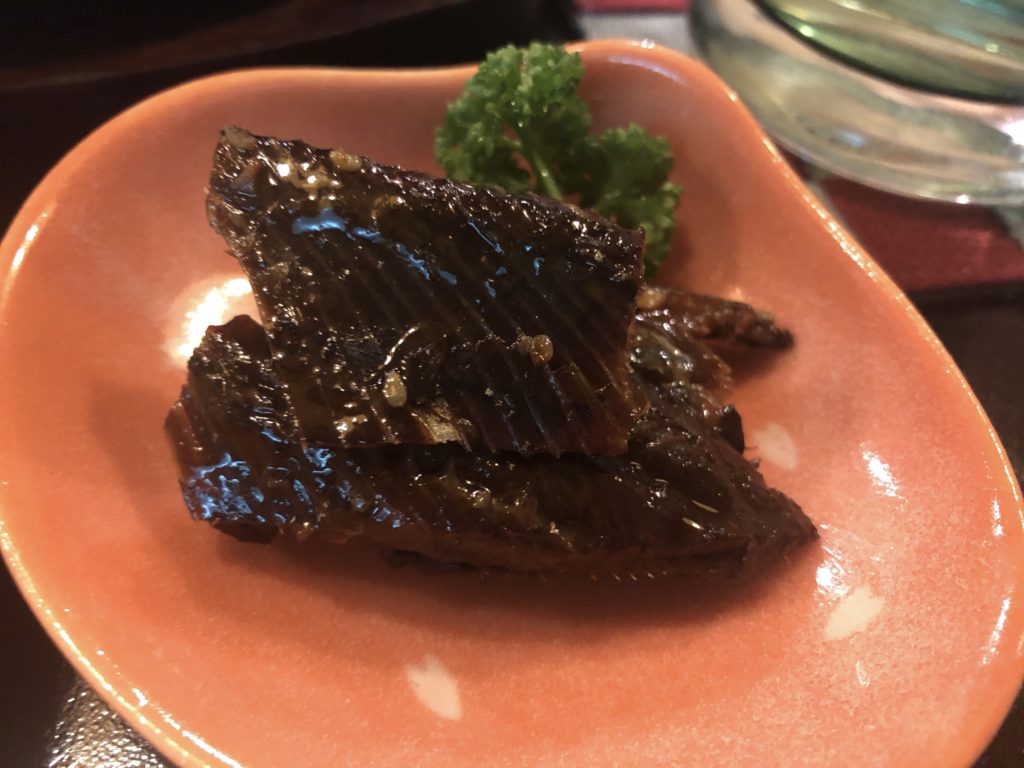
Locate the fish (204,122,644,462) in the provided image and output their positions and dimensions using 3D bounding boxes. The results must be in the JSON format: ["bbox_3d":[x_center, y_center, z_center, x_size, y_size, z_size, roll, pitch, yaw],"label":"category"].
[{"bbox_3d":[-0.011,-0.012,0.117,0.058,0.013,0.041,4,72,1],"label":"fish"}]

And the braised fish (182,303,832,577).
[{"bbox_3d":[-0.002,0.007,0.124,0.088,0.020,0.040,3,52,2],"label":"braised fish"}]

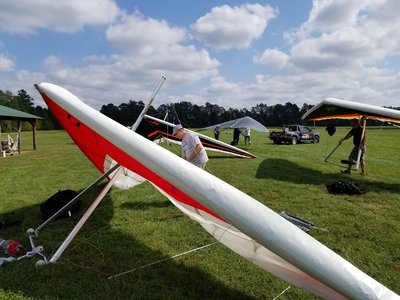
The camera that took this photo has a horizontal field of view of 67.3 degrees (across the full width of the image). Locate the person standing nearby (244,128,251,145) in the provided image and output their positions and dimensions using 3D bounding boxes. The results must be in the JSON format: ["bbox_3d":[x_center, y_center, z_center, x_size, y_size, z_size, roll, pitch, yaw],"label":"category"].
[{"bbox_3d":[3.966,-1.296,24.979,0.400,1.720,0.500,1,5,17],"label":"person standing nearby"}]

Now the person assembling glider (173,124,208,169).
[{"bbox_3d":[-0.183,0.330,5.797,0.560,1.660,0.500,-2,5,-27],"label":"person assembling glider"}]

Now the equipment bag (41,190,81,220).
[{"bbox_3d":[-2.550,1.003,5.552,0.460,0.360,0.660,3,5,30],"label":"equipment bag"}]

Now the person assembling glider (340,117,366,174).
[{"bbox_3d":[5.003,-0.056,9.779,0.700,1.770,0.540,-3,5,-30],"label":"person assembling glider"}]

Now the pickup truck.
[{"bbox_3d":[8.536,-1.445,26.765,5.250,1.720,1.850,-4,6,-37],"label":"pickup truck"}]

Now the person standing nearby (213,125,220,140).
[{"bbox_3d":[1.427,-1.359,25.977,0.420,1.680,0.500,2,5,18],"label":"person standing nearby"}]

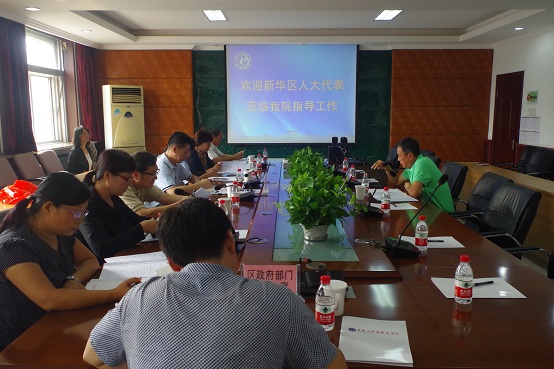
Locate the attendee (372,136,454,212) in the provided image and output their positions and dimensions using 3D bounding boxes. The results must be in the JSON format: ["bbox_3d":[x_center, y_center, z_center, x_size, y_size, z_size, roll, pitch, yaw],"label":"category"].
[{"bbox_3d":[1.149,0.212,4.029,0.760,1.250,0.520,1,9,6],"label":"attendee"}]

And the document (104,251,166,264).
[{"bbox_3d":[-0.632,0.347,2.211,0.297,0.014,0.190,-4,10,-24],"label":"document"}]

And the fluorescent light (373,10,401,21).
[{"bbox_3d":[1.534,-2.348,6.576,0.230,0.060,0.660,0,9,0],"label":"fluorescent light"}]

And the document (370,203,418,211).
[{"bbox_3d":[0.858,0.160,3.486,0.290,0.004,0.220,0,9,0],"label":"document"}]

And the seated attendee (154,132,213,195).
[{"bbox_3d":[-0.881,0.194,4.081,0.730,1.280,0.520,1,9,7],"label":"seated attendee"}]

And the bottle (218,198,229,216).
[{"bbox_3d":[-0.309,0.182,2.742,0.061,0.177,0.061,0,9,0],"label":"bottle"}]

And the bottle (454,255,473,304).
[{"bbox_3d":[0.684,0.340,1.739,0.061,0.177,0.061,0,9,0],"label":"bottle"}]

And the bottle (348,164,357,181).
[{"bbox_3d":[0.748,-0.115,4.687,0.063,0.176,0.063,0,9,0],"label":"bottle"}]

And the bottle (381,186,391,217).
[{"bbox_3d":[0.748,0.108,3.261,0.063,0.176,0.063,0,9,0],"label":"bottle"}]

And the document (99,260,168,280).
[{"bbox_3d":[-0.607,0.367,2.086,0.300,0.015,0.210,-2,9,-10],"label":"document"}]

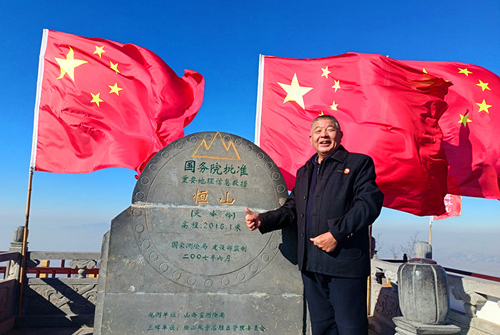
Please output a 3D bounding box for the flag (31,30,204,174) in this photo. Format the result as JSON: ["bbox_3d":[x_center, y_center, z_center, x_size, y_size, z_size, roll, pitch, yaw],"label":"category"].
[{"bbox_3d":[-1.387,-0.652,3.623,1.740,1.560,0.450,1,-8,8],"label":"flag"}]

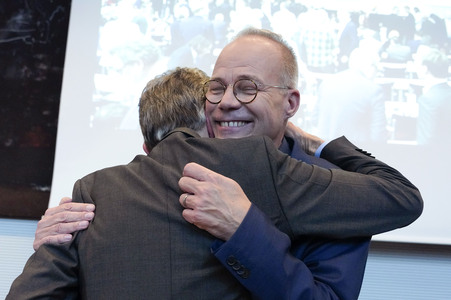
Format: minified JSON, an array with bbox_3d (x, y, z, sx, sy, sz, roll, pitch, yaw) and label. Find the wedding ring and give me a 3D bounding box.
[{"bbox_3d":[-0.067,0.088,0.690,0.004,0.021,0.021,7,4,30],"label":"wedding ring"}]

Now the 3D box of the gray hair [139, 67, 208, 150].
[{"bbox_3d":[-0.103,-0.086,0.845,0.168,0.180,0.200,-16,-7,7],"label":"gray hair"}]

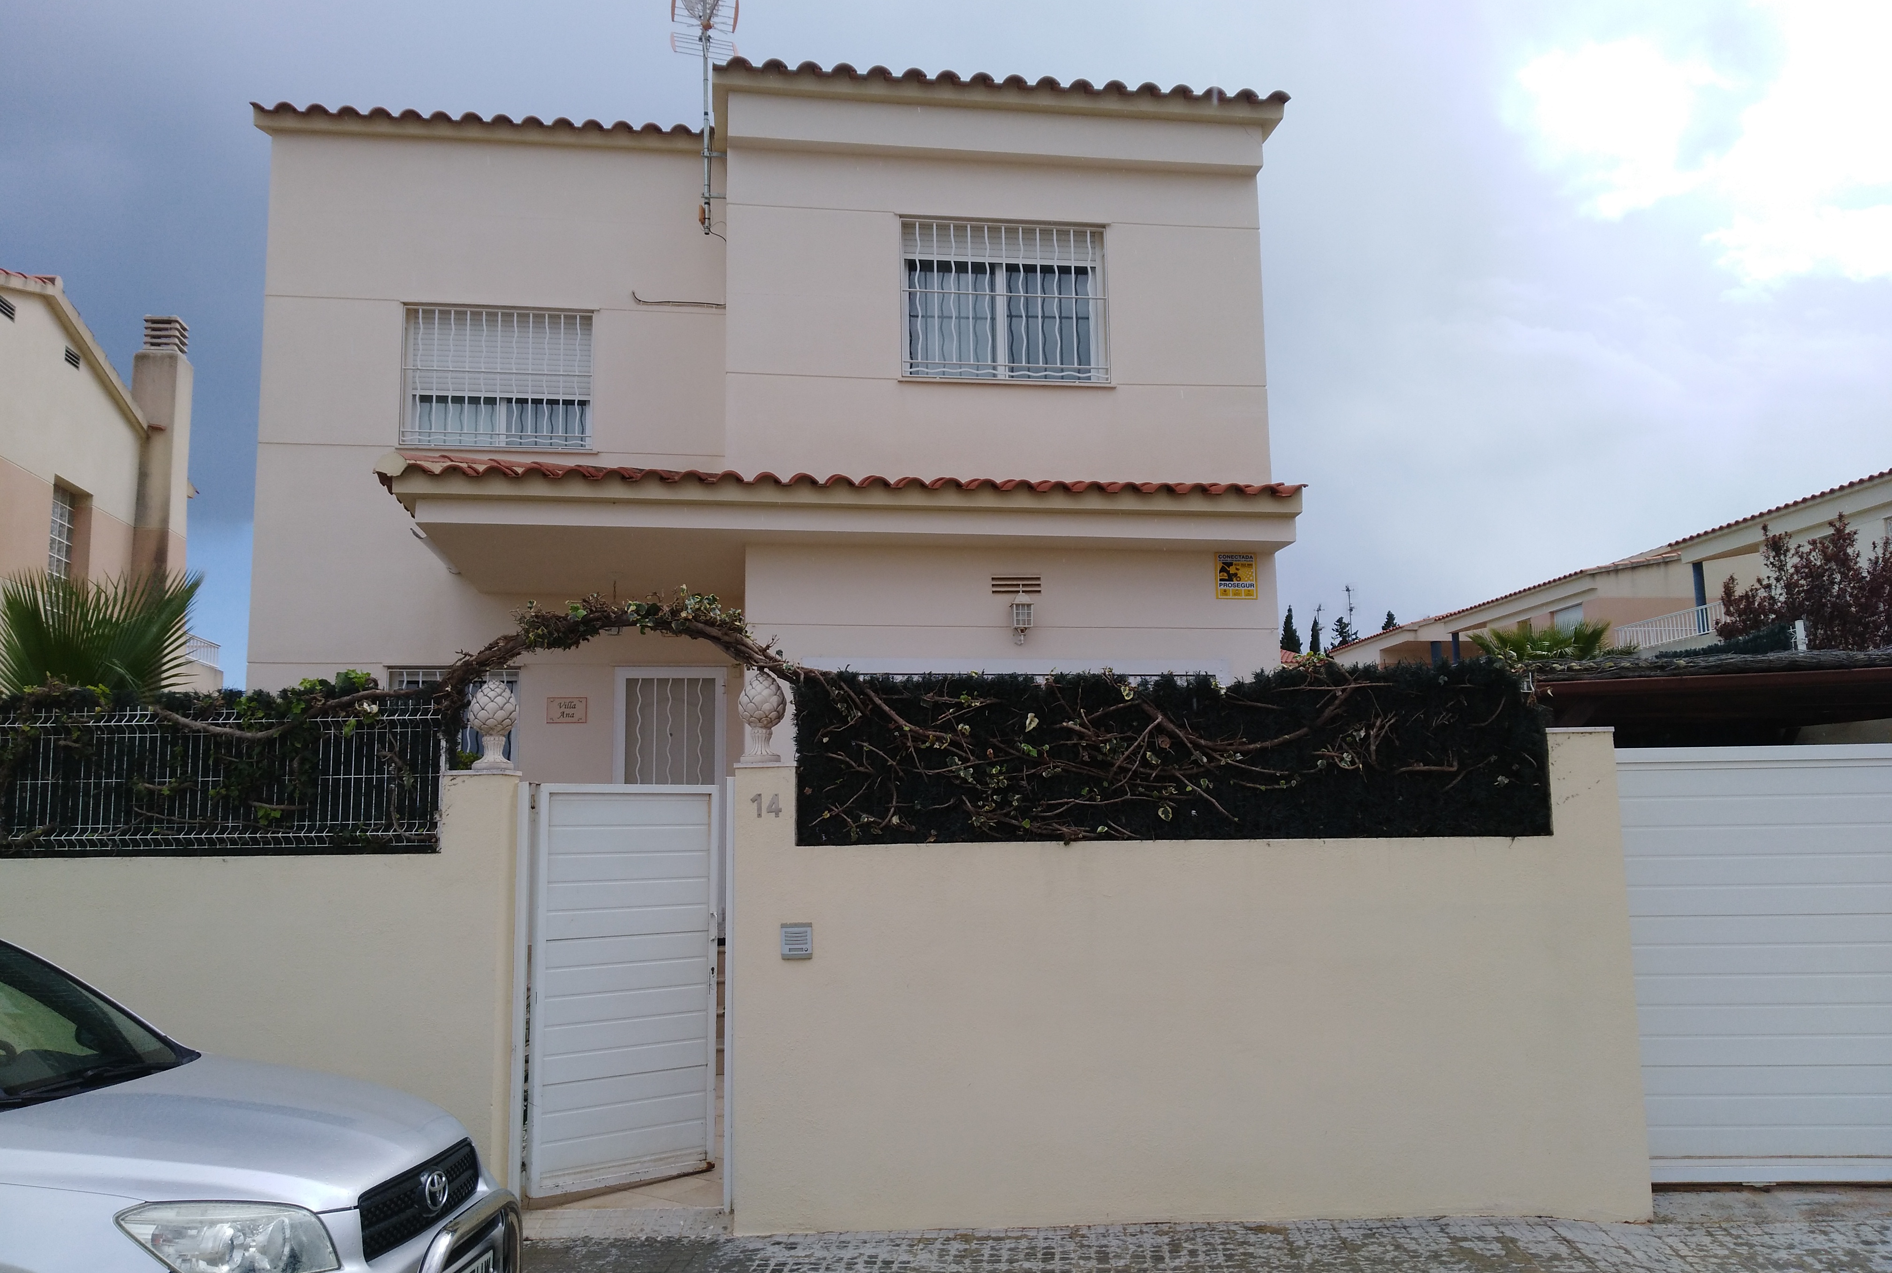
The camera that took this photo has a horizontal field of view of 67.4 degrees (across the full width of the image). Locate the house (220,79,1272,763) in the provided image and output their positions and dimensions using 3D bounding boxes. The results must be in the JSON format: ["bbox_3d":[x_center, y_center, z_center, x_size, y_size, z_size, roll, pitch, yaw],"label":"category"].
[{"bbox_3d":[-1.871,-0.309,12.851,7.650,6.800,8.200,0,-7,-8],"label":"house"}]

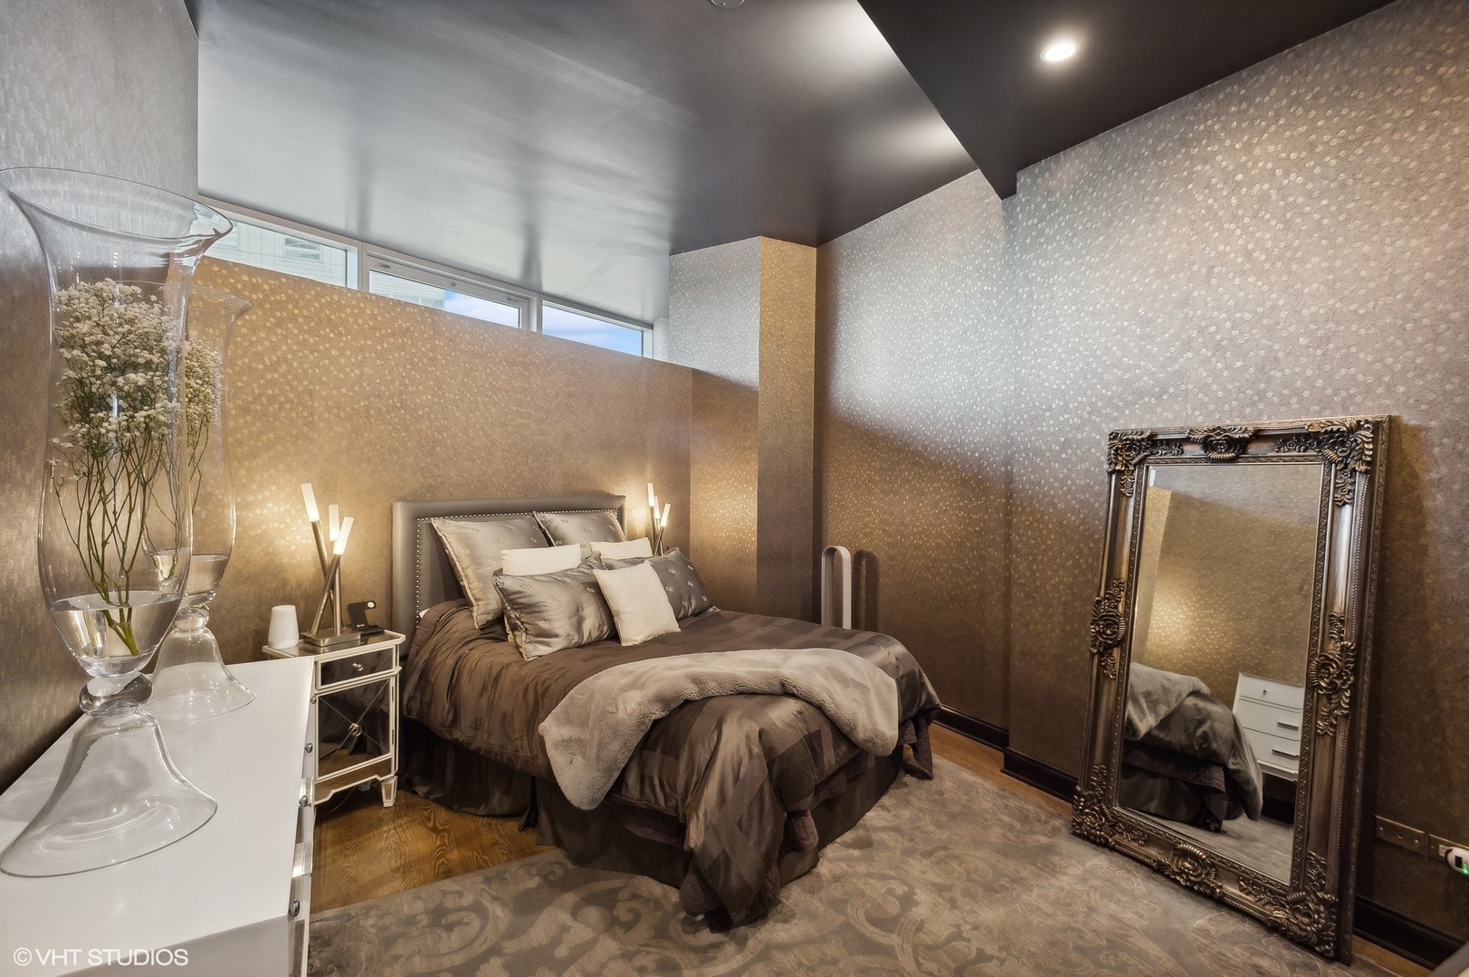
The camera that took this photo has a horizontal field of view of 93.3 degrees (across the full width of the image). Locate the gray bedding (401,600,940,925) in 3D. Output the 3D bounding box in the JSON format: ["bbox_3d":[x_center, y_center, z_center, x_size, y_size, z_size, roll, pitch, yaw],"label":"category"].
[{"bbox_3d":[-0.281,1.016,3.405,2.056,0.797,1.758,1,1,33],"label":"gray bedding"}]

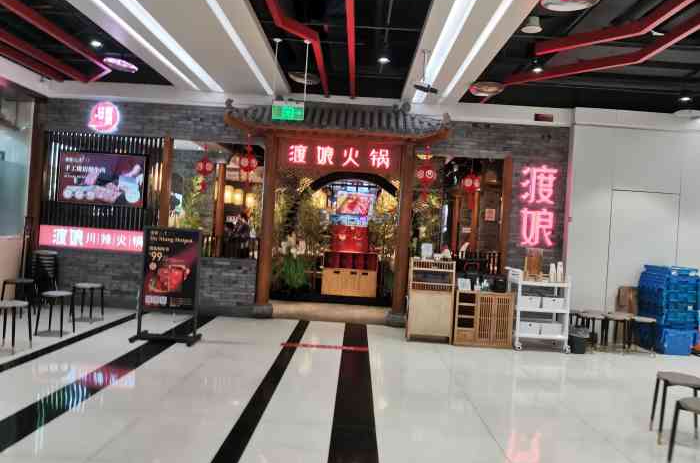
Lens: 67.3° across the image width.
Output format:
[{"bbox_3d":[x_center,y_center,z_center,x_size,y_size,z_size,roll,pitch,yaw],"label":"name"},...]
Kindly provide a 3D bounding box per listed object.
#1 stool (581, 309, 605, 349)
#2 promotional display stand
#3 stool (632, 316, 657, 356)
[{"bbox_3d":[3.208,1.319,6.958,0.325,0.455,0.325,3,0,1],"label":"stool"},{"bbox_3d":[-2.135,0.610,6.230,0.721,1.299,0.500,3,0,1],"label":"promotional display stand"},{"bbox_3d":[3.761,1.351,6.737,0.325,0.455,0.325,3,0,1],"label":"stool"}]

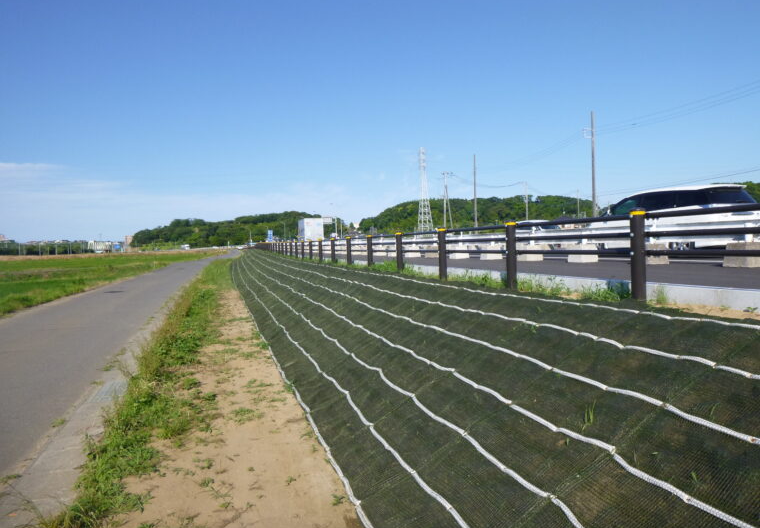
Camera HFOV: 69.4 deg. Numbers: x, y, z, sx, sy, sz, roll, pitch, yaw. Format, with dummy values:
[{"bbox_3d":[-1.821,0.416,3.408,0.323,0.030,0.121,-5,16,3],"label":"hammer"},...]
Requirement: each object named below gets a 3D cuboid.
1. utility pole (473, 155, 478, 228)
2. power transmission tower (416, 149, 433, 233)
[{"bbox_3d":[13.292,-9.097,76.000,0.360,12.450,0.360,-1,3,16],"label":"utility pole"},{"bbox_3d":[17.793,-27.364,218.000,4.900,37.800,4.900,-3,3,-19],"label":"power transmission tower"}]

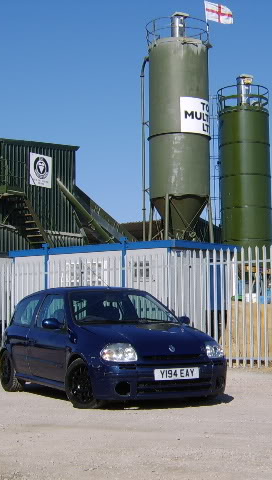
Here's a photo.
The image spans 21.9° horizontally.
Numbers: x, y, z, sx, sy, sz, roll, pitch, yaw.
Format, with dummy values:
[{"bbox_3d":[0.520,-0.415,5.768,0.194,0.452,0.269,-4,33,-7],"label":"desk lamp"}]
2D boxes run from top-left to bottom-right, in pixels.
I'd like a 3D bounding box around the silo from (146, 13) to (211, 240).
[{"bbox_3d":[2.153,-3.484,34.834,3.000,16.102,3.000,-1,-6,4],"label":"silo"}]

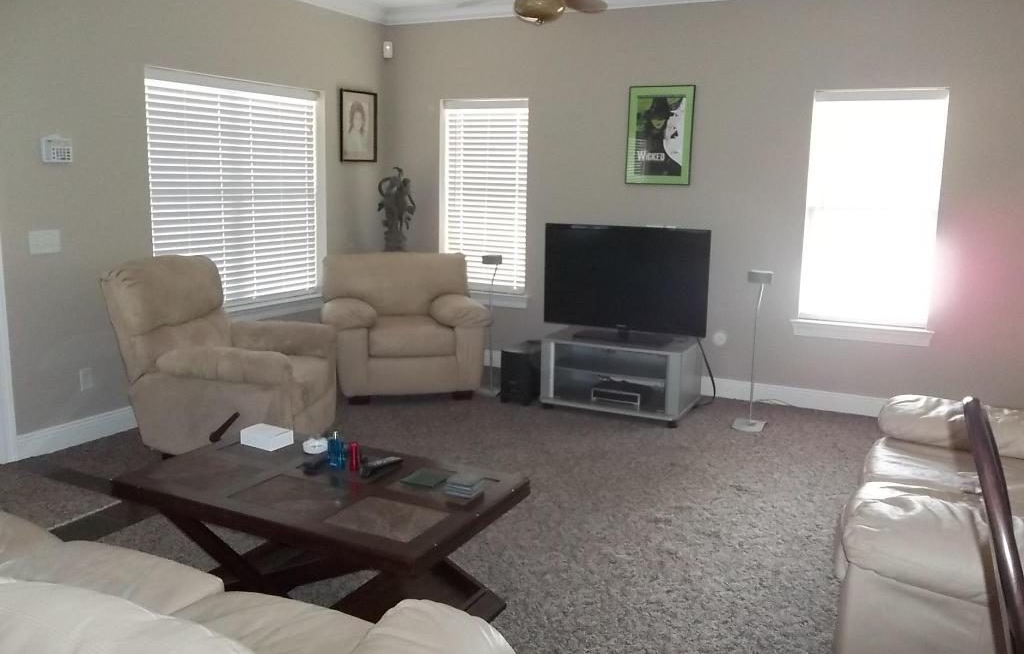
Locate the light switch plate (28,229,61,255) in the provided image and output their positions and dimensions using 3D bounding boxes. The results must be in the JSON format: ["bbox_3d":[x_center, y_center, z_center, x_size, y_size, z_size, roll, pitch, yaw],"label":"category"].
[{"bbox_3d":[-2.397,-0.437,4.109,0.012,0.116,0.163,6,12,26],"label":"light switch plate"}]

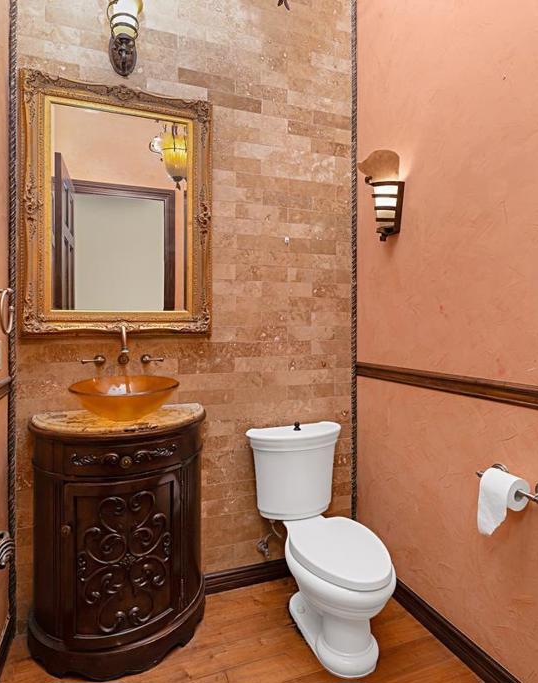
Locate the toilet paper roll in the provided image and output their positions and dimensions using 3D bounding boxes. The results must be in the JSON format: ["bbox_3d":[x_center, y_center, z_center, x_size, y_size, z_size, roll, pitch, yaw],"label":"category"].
[{"bbox_3d":[0.734,0.511,1.258,0.105,0.195,0.105,0,1,-20],"label":"toilet paper roll"}]

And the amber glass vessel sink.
[{"bbox_3d":[-0.568,0.253,1.589,0.420,0.160,0.420,0,1,-20],"label":"amber glass vessel sink"}]

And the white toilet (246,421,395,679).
[{"bbox_3d":[0.231,0.825,1.696,0.500,0.800,0.755,0,1,-20],"label":"white toilet"}]

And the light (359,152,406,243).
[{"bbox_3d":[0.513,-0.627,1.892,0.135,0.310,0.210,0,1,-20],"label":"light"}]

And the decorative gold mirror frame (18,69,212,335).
[{"bbox_3d":[-0.645,-0.574,1.758,0.787,1.085,0.055,0,1,-20],"label":"decorative gold mirror frame"}]

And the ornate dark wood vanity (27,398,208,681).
[{"bbox_3d":[-0.590,0.785,1.613,0.745,0.885,0.370,0,1,-20],"label":"ornate dark wood vanity"}]

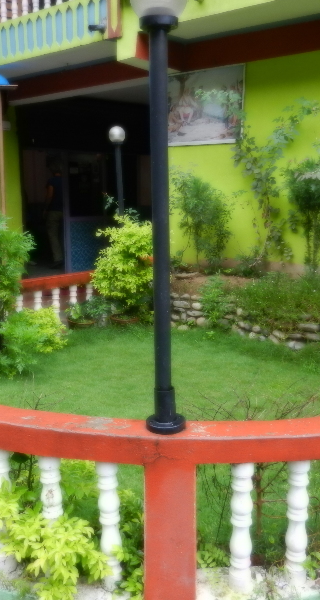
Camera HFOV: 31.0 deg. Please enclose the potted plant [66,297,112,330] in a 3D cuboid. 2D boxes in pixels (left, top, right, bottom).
[{"bbox_3d":[-0.709,0.127,5.650,0.446,0.311,0.446,-2,11,-7],"label":"potted plant"}]

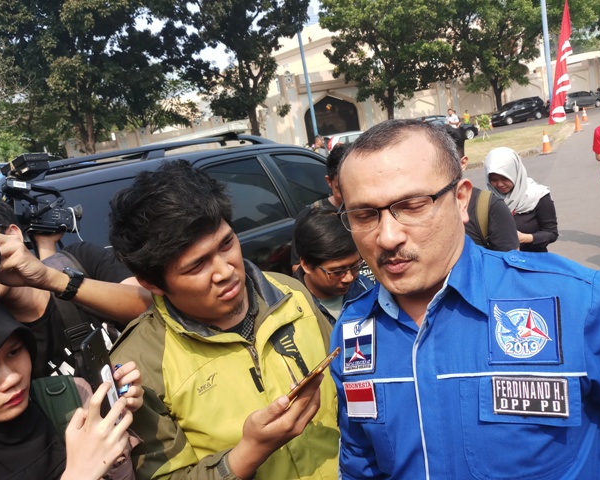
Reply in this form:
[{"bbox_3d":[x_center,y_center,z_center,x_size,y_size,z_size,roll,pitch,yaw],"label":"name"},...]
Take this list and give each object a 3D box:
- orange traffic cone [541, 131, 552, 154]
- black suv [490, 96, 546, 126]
[{"bbox_3d":[7.245,-2.895,15.216,0.380,0.700,0.380,-10,11,0],"label":"orange traffic cone"},{"bbox_3d":[16.937,-9.940,40.313,4.200,1.690,1.670,-13,11,-15],"label":"black suv"}]

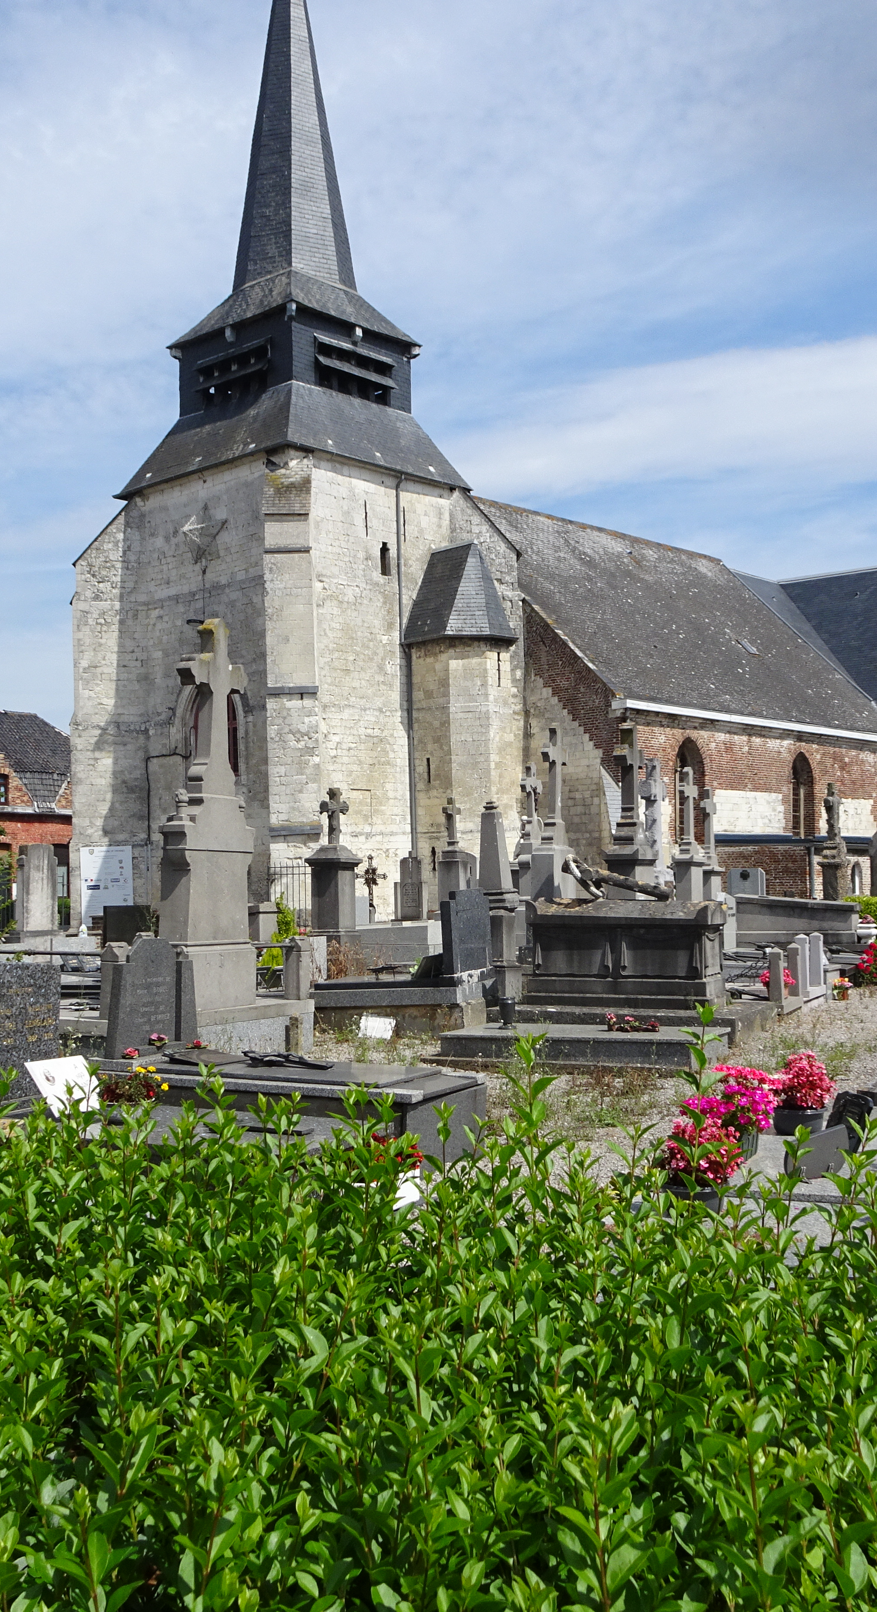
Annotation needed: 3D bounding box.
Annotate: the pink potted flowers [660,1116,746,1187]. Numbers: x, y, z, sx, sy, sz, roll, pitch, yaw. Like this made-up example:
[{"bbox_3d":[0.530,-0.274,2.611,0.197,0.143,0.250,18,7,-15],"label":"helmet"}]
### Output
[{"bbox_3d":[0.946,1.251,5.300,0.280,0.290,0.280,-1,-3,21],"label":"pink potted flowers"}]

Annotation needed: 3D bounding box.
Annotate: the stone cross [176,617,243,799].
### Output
[{"bbox_3d":[-1.826,-0.794,12.050,0.200,1.440,0.690,-1,-3,27],"label":"stone cross"}]

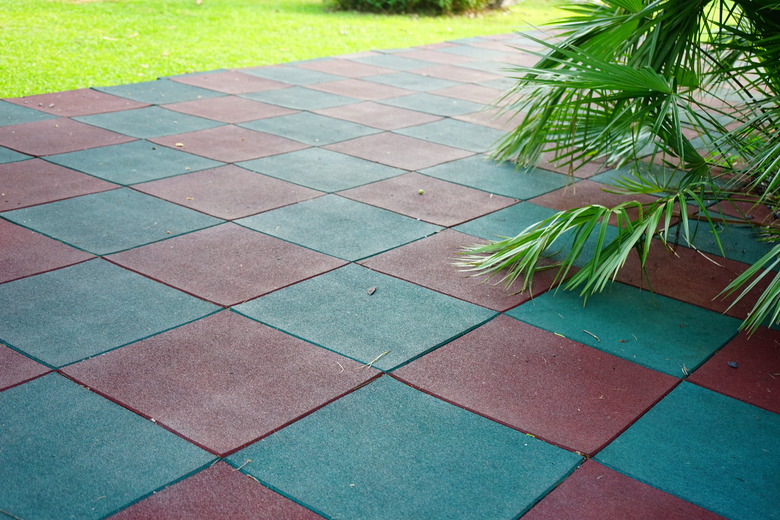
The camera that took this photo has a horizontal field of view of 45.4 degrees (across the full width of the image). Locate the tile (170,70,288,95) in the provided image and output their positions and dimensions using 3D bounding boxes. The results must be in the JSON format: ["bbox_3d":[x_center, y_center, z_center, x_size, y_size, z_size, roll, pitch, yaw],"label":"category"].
[{"bbox_3d":[-0.885,-0.991,5.285,0.500,0.030,0.500,18,24,32],"label":"tile"}]

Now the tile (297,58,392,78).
[{"bbox_3d":[-0.270,-1.219,6.009,0.500,0.030,0.500,18,24,33],"label":"tile"}]

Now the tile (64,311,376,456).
[{"bbox_3d":[-0.358,0.255,2.020,0.500,0.030,0.500,19,24,33],"label":"tile"}]

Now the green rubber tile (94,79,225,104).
[{"bbox_3d":[-1.192,-0.866,4.875,0.500,0.030,0.500,18,24,32],"label":"green rubber tile"}]

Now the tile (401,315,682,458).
[{"bbox_3d":[0.338,0.276,2.120,0.500,0.030,0.500,18,24,32],"label":"tile"}]

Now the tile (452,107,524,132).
[{"bbox_3d":[0.659,-0.707,4.872,0.500,0.030,0.500,19,24,34],"label":"tile"}]

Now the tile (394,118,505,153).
[{"bbox_3d":[0.340,-0.582,4.401,0.500,0.030,0.500,18,24,33],"label":"tile"}]

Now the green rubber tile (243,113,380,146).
[{"bbox_3d":[-0.370,-0.602,4.348,0.500,0.030,0.500,18,24,32],"label":"green rubber tile"}]

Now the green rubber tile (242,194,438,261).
[{"bbox_3d":[-0.160,-0.101,2.986,0.500,0.030,0.500,18,24,33],"label":"green rubber tile"}]

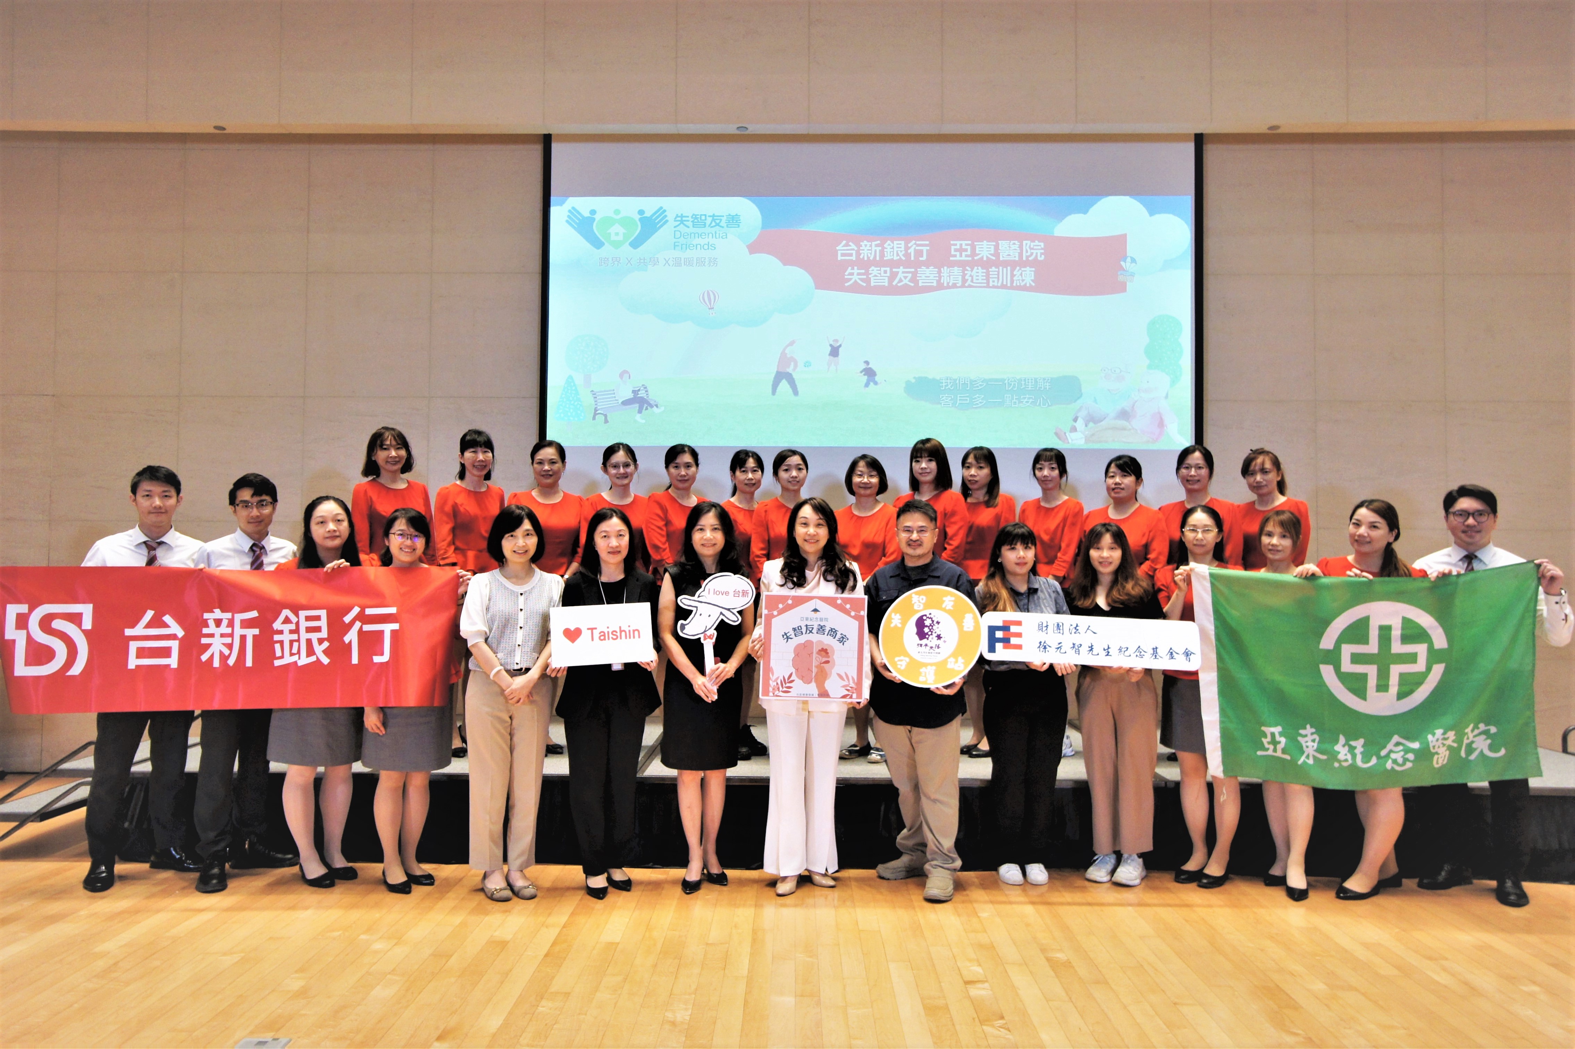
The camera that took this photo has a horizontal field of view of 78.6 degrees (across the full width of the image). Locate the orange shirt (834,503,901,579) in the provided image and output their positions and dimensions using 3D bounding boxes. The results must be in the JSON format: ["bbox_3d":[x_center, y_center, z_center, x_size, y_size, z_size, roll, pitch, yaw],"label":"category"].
[{"bbox_3d":[0.419,0.138,5.000,0.440,0.520,0.260,0,-1,0],"label":"orange shirt"}]

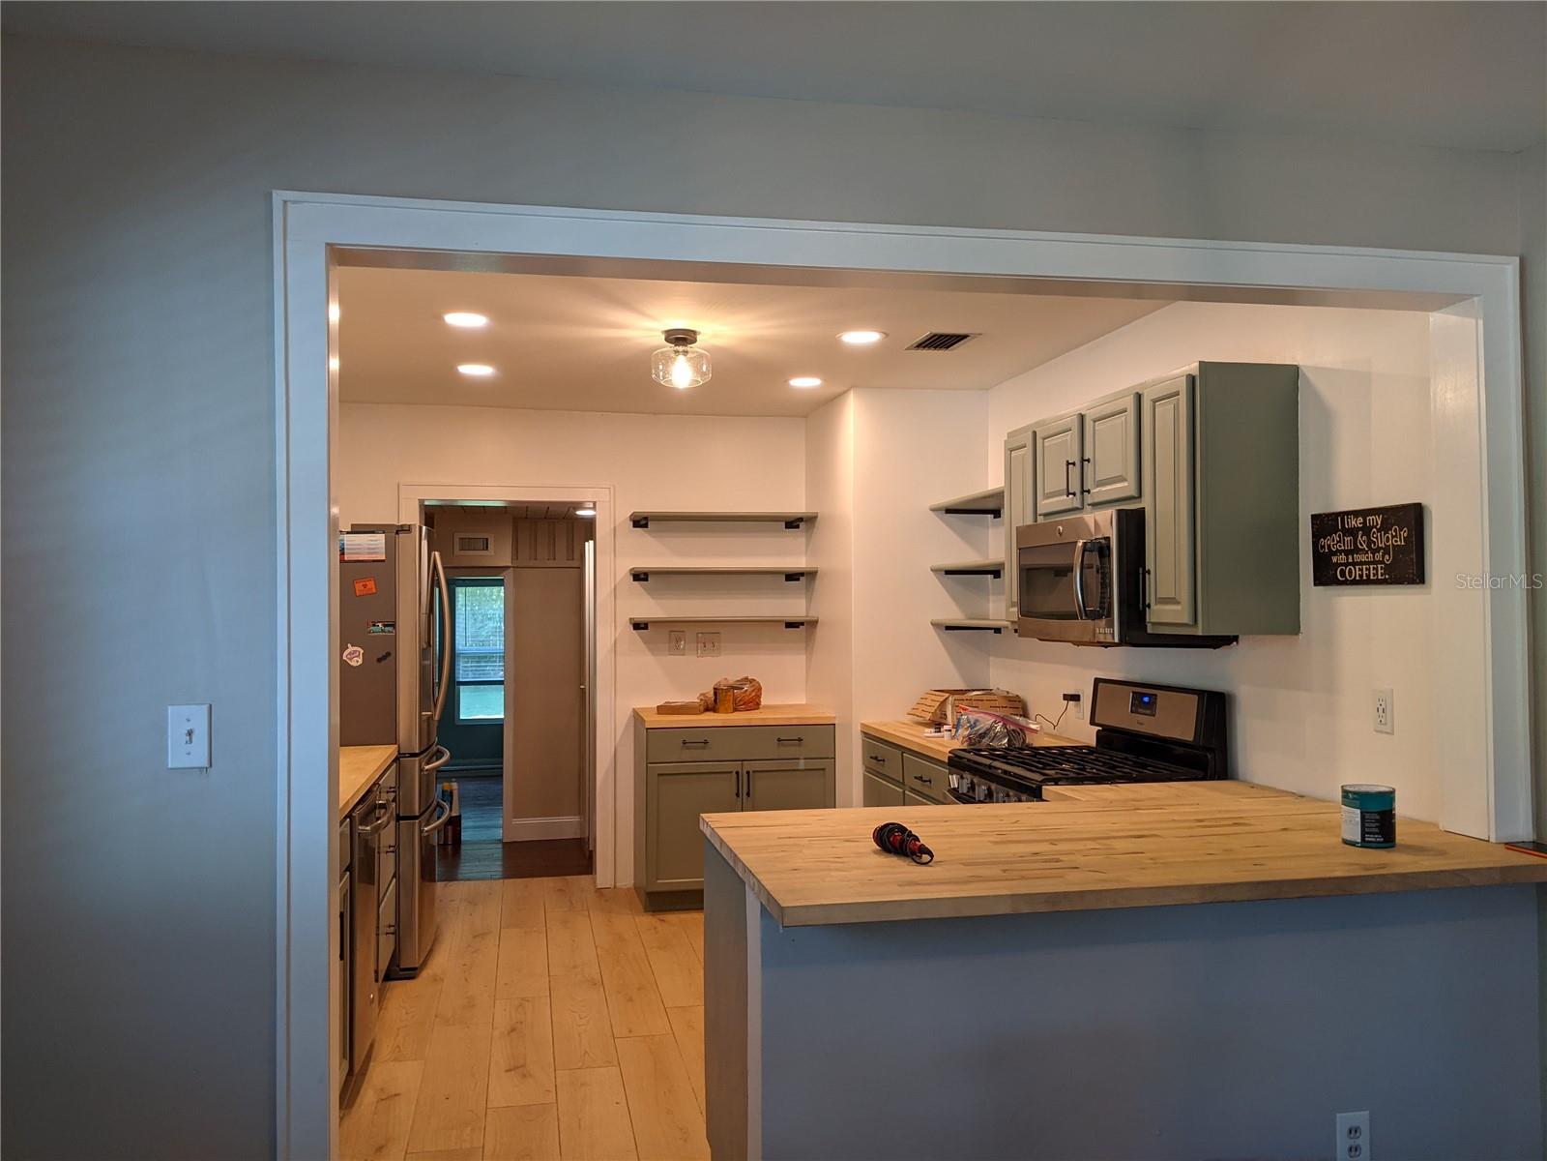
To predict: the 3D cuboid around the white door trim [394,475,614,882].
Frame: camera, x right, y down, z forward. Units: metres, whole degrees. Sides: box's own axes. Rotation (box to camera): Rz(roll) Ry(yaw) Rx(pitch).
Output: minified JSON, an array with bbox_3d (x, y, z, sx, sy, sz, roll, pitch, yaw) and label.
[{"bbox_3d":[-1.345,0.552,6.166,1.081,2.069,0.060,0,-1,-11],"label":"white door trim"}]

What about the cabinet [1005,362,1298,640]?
[{"bbox_3d":[1.197,-0.216,4.071,0.326,0.763,1.389,0,-1,-11],"label":"cabinet"}]

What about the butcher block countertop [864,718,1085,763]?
[{"bbox_3d":[0.842,0.668,5.052,0.642,0.038,1.209,0,-1,-11],"label":"butcher block countertop"}]

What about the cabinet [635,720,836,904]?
[{"bbox_3d":[-0.211,1.144,6.138,0.934,0.872,0.591,0,-1,-12],"label":"cabinet"}]

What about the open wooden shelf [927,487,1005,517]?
[{"bbox_3d":[0.968,-0.323,5.188,0.293,0.061,0.943,0,-1,-12],"label":"open wooden shelf"}]

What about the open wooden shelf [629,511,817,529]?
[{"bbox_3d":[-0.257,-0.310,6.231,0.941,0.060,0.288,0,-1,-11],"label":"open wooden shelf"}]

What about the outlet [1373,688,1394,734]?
[{"bbox_3d":[1.548,0.334,3.069,0.010,0.116,0.075,0,-1,-12],"label":"outlet"}]

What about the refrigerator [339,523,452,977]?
[{"bbox_3d":[-1.786,0.680,5.143,0.797,1.785,0.913,0,-1,-11],"label":"refrigerator"}]

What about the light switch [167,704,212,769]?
[{"bbox_3d":[-1.050,0.281,2.168,0.070,0.115,0.014,0,-1,-12],"label":"light switch"}]

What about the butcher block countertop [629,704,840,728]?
[{"bbox_3d":[-0.214,0.691,6.140,0.937,0.036,0.606,0,-1,-12],"label":"butcher block countertop"}]

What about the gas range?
[{"bbox_3d":[1.012,0.946,4.066,0.677,1.169,0.762,0,-1,-11],"label":"gas range"}]

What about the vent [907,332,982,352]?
[{"bbox_3d":[0.659,-0.914,4.666,0.205,0.014,0.346,0,-1,-11],"label":"vent"}]

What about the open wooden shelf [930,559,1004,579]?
[{"bbox_3d":[0.970,-0.048,5.182,0.293,0.061,0.943,0,-1,-12],"label":"open wooden shelf"}]

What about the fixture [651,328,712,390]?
[{"bbox_3d":[-0.341,-0.818,4.474,0.229,0.191,0.229,0,-1,-11],"label":"fixture"}]

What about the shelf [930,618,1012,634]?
[{"bbox_3d":[0.972,0.204,5.177,0.293,0.062,0.943,0,-1,-12],"label":"shelf"}]

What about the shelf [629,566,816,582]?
[{"bbox_3d":[-0.260,-0.029,6.301,0.951,0.062,0.303,0,-1,-12],"label":"shelf"}]

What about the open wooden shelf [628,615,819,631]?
[{"bbox_3d":[-0.258,0.227,6.296,0.951,0.063,0.303,0,-1,-12],"label":"open wooden shelf"}]

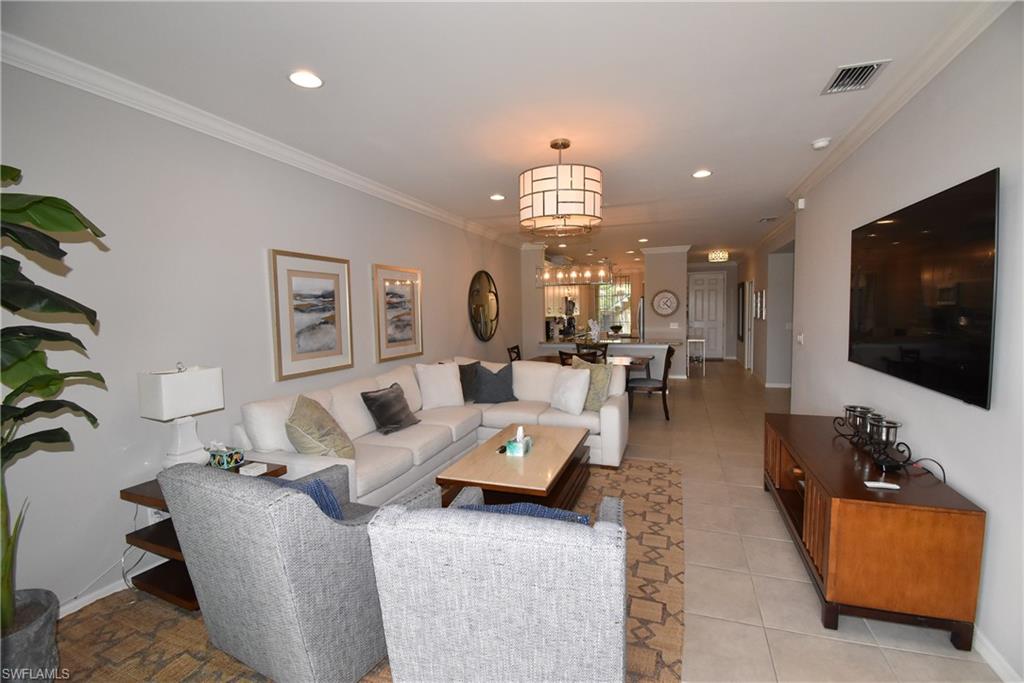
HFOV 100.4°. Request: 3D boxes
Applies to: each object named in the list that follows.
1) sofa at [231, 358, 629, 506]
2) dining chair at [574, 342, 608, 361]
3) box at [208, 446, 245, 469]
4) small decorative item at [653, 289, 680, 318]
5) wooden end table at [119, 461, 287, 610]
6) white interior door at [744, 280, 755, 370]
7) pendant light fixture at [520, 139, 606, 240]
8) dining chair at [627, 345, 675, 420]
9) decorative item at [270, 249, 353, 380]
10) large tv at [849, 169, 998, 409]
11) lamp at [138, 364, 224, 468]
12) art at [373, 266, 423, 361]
[{"bbox_3d":[-0.324,0.805,4.026,2.424,0.976,3.008,1,5,22],"label":"sofa"},{"bbox_3d":[1.236,0.542,6.668,0.490,0.960,0.580,0,4,22],"label":"dining chair"},{"bbox_3d":[-1.911,0.763,2.858,0.130,0.125,0.125,1,5,22],"label":"box"},{"bbox_3d":[3.306,-0.816,9.222,0.544,0.564,0.050,0,4,22],"label":"small decorative item"},{"bbox_3d":[-1.859,1.133,2.656,0.582,0.582,0.618,1,5,22],"label":"wooden end table"},{"bbox_3d":[5.480,-0.342,9.851,0.101,2.084,0.856,0,4,22],"label":"white interior door"},{"bbox_3d":[0.381,-1.200,3.364,0.650,0.704,0.650,-1,4,0],"label":"pendant light fixture"},{"bbox_3d":[1.977,0.562,6.038,0.600,0.980,0.490,0,4,22],"label":"dining chair"},{"bbox_3d":[-1.687,-0.226,3.684,0.040,1.017,0.815,0,4,22],"label":"decorative item"},{"bbox_3d":[2.375,-0.283,2.572,0.045,1.021,1.696,1,5,22],"label":"large tv"},{"bbox_3d":[-1.929,0.490,2.528,0.210,0.722,0.330,1,5,22],"label":"lamp"},{"bbox_3d":[-1.251,-0.319,4.779,0.040,1.017,0.815,0,4,22],"label":"art"}]

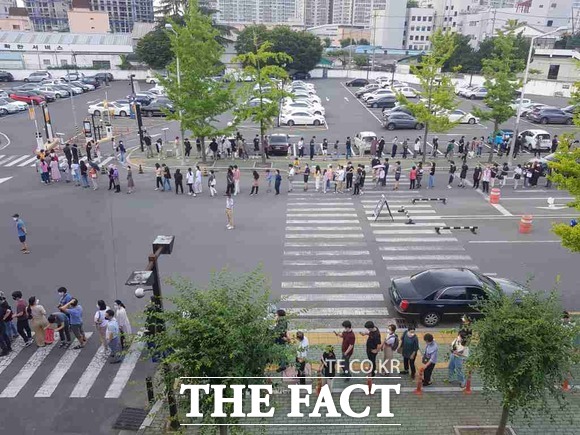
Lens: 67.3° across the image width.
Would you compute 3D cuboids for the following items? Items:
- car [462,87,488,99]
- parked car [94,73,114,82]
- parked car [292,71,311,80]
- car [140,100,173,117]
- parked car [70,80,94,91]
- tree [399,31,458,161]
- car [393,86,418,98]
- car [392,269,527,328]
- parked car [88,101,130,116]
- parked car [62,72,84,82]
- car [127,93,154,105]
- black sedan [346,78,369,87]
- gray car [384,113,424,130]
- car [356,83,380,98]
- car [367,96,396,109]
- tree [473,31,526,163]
[{"bbox_3d":[29.625,-19.407,68.052,4.500,1.550,1.820,1,22,0],"label":"car"},{"bbox_3d":[-38.935,-28.669,89.379,4.700,1.700,1.860,0,22,1],"label":"parked car"},{"bbox_3d":[2.281,-30.271,93.500,4.500,1.620,1.830,0,22,0],"label":"parked car"},{"bbox_3d":[-14.851,-12.644,50.846,4.750,1.500,1.840,0,22,1],"label":"car"},{"bbox_3d":[-33.202,-20.753,68.800,4.550,1.460,1.800,0,22,0],"label":"parked car"},{"bbox_3d":[10.030,-8.379,31.124,4.100,9.140,4.000,0,22,1],"label":"tree"},{"bbox_3d":[18.382,-19.505,68.300,4.350,1.580,1.800,0,22,0],"label":"car"},{"bbox_3d":[5.857,2.545,14.551,4.980,1.480,1.860,0,22,1],"label":"car"},{"bbox_3d":[-19.670,-12.149,48.377,4.720,1.440,1.830,1,22,0],"label":"parked car"},{"bbox_3d":[-40.954,-26.601,82.476,3.750,1.560,1.680,-2,22,-8],"label":"parked car"},{"bbox_3d":[-18.442,-14.728,54.800,4.300,1.500,1.780,0,22,0],"label":"car"},{"bbox_3d":[13.255,-26.797,86.555,4.400,1.460,1.790,1,22,0],"label":"black sedan"},{"bbox_3d":[11.461,-9.544,43.300,4.100,1.500,1.760,0,22,0],"label":"gray car"},{"bbox_3d":[12.794,-19.526,68.302,4.650,1.460,1.820,0,22,1],"label":"car"},{"bbox_3d":[12.651,-15.718,59.055,4.350,1.460,1.790,1,22,0],"label":"car"},{"bbox_3d":[15.183,-8.427,31.044,3.600,9.260,3.600,0,22,1],"label":"tree"}]

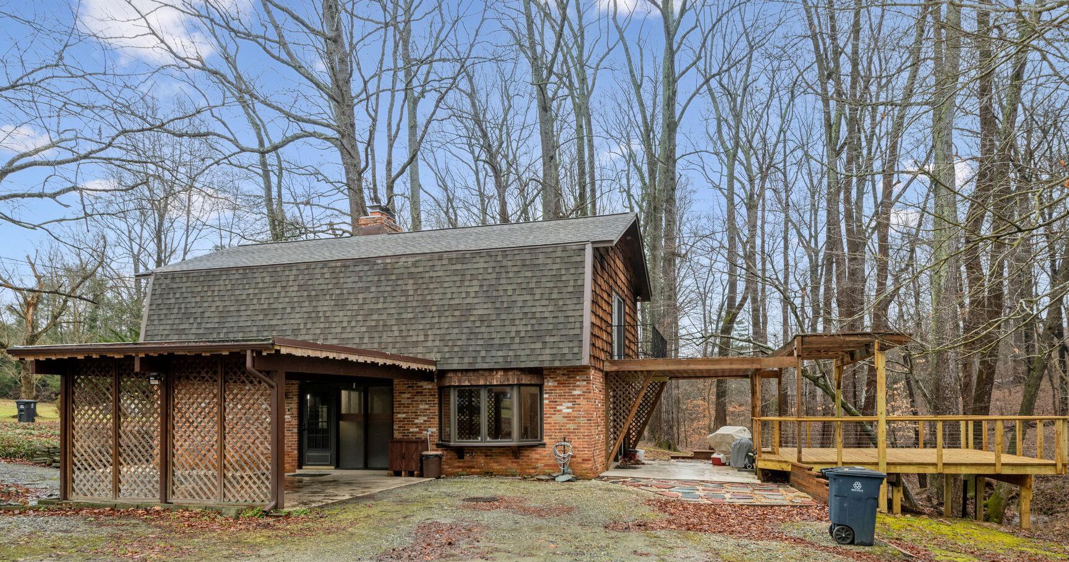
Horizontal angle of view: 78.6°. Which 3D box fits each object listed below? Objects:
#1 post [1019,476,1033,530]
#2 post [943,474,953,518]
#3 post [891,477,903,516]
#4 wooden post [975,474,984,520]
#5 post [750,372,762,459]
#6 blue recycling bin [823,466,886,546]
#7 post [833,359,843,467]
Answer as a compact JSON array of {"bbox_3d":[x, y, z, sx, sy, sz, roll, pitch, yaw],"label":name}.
[{"bbox_3d":[9.332,4.202,12.400,0.160,1.030,0.160,-2,-6,16],"label":"post"},{"bbox_3d":[9.871,5.117,15.600,0.160,1.060,0.160,-2,-6,16],"label":"post"},{"bbox_3d":[7.386,4.388,13.300,0.160,0.780,0.160,-2,-6,16],"label":"post"},{"bbox_3d":[9.752,4.755,14.300,0.160,0.990,0.160,-2,-6,16],"label":"wooden post"},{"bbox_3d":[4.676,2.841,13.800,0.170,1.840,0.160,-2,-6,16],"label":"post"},{"bbox_3d":[4.580,3.209,9.400,0.810,1.070,0.650,-2,-6,21],"label":"blue recycling bin"},{"bbox_3d":[6.229,2.699,13.400,0.150,2.200,0.150,-2,-6,16],"label":"post"}]

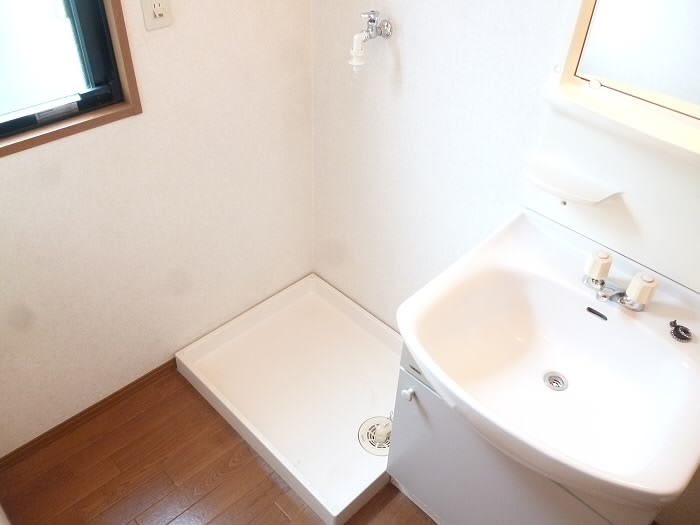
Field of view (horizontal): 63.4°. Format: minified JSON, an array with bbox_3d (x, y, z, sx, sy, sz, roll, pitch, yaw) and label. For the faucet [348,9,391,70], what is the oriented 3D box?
[{"bbox_3d":[0.049,-0.576,1.465,0.133,0.143,0.056,-31,49,-34],"label":"faucet"}]

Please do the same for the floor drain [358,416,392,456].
[{"bbox_3d":[0.097,0.528,1.758,0.140,0.040,0.140,1,39,-1],"label":"floor drain"}]

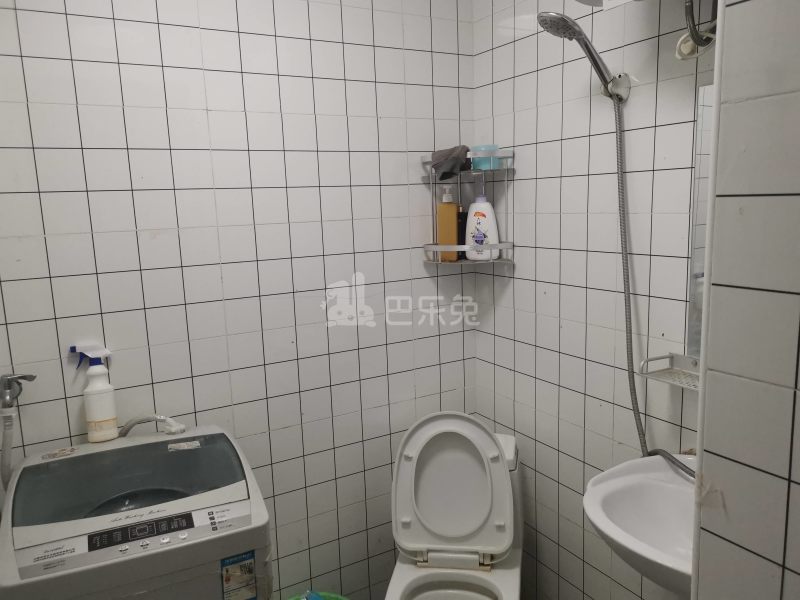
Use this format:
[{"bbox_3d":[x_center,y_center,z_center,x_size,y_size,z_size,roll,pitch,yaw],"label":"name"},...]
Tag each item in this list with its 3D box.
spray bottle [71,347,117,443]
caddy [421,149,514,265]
[{"bbox_3d":[-0.738,0.224,1.519,0.093,0.250,0.070,-7,11,-29],"label":"spray bottle"},{"bbox_3d":[0.225,-0.292,1.988,0.285,0.342,0.198,0,10,15],"label":"caddy"}]

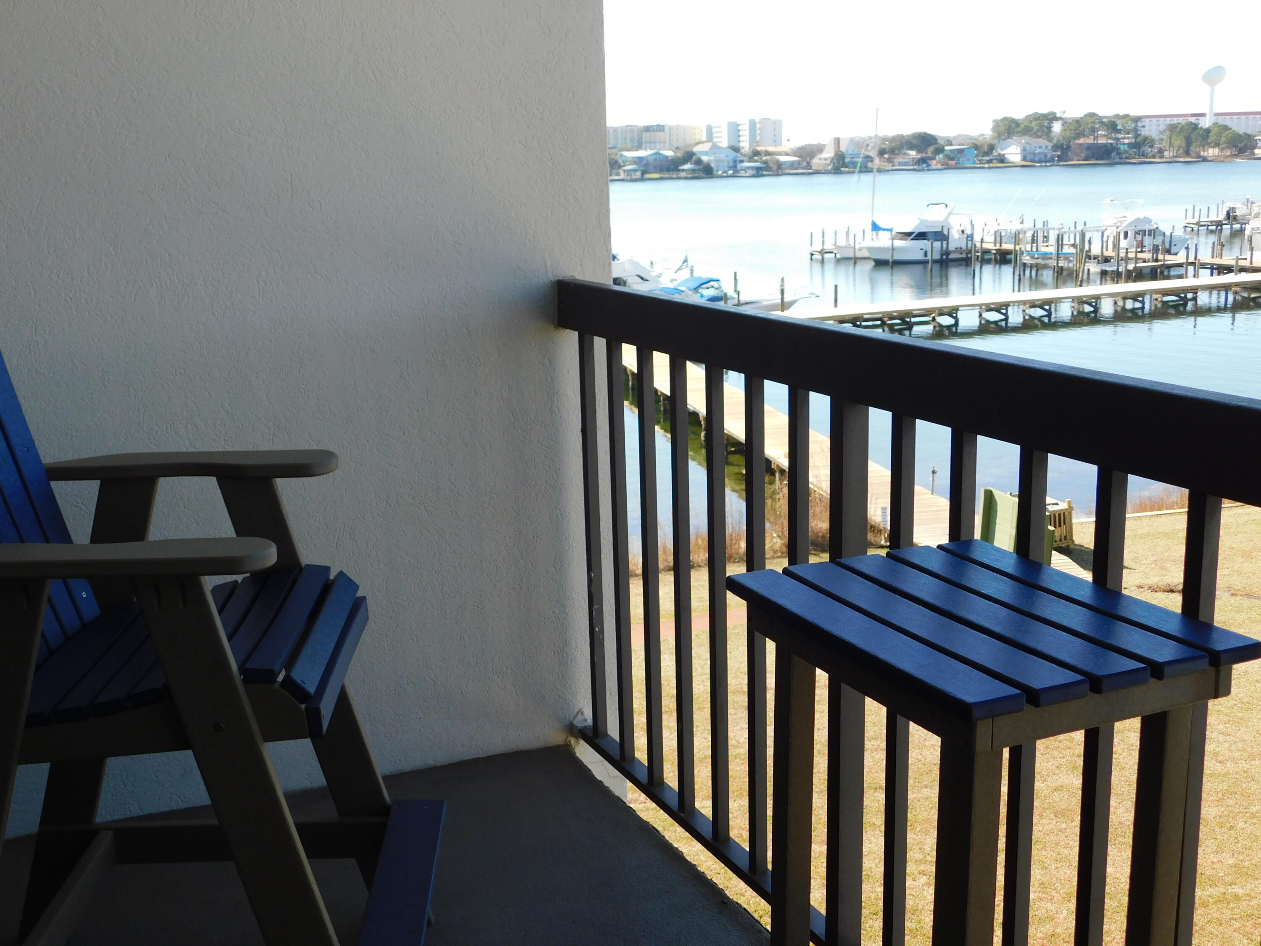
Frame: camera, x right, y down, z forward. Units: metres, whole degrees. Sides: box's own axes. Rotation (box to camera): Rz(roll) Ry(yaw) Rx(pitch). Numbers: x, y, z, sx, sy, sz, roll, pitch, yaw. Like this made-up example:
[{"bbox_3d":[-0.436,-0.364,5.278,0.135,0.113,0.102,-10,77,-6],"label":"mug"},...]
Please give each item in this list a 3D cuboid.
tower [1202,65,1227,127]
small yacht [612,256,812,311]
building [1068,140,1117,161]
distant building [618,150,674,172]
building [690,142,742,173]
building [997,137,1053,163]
[{"bbox_3d":[257.832,-162.173,646.340,11.500,35.481,11.500,3,14,21],"label":"tower"},{"bbox_3d":[5.349,-10.076,82.826,10.400,2.900,3.400,-4,13,-10],"label":"small yacht"},{"bbox_3d":[143.407,-99.923,452.410,11.137,6.078,8.567,-6,13,-20],"label":"building"},{"bbox_3d":[4.697,-93.470,437.093,14.222,6.329,9.318,-5,13,-17],"label":"distant building"},{"bbox_3d":[25.811,-94.502,437.158,10.861,8.692,11.849,-5,13,-17],"label":"building"},{"bbox_3d":[122.169,-100.016,451.171,11.947,7.357,11.028,-6,13,-20],"label":"building"}]

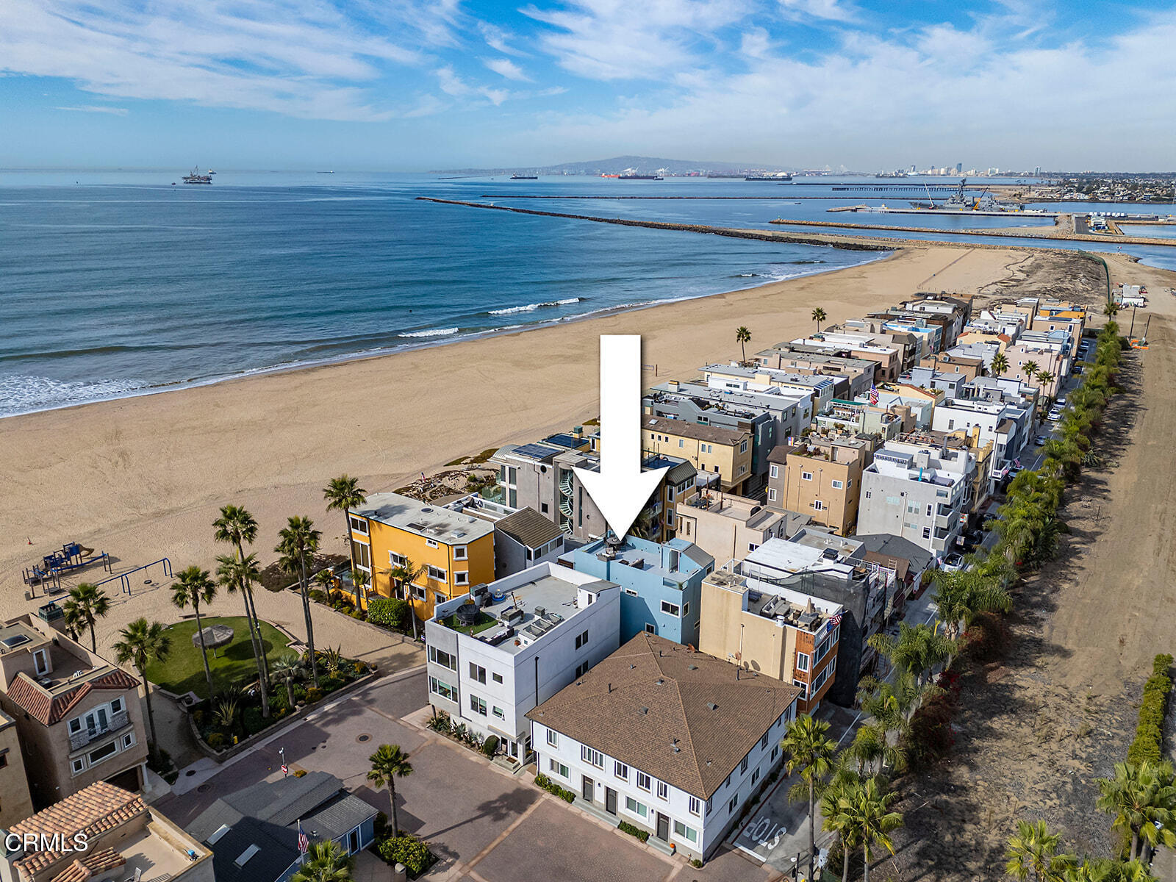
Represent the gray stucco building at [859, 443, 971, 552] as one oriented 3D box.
[{"bbox_3d":[39.853,8.397,101.329,10.200,11.400,6.400,14,23,35],"label":"gray stucco building"}]

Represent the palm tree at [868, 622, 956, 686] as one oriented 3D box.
[{"bbox_3d":[30.377,20.072,75.746,6.934,6.169,6.934,12,21,34],"label":"palm tree"}]

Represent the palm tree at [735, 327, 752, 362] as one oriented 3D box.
[{"bbox_3d":[39.030,-22.518,203.571,3.873,12.024,3.873,12,21,34],"label":"palm tree"}]

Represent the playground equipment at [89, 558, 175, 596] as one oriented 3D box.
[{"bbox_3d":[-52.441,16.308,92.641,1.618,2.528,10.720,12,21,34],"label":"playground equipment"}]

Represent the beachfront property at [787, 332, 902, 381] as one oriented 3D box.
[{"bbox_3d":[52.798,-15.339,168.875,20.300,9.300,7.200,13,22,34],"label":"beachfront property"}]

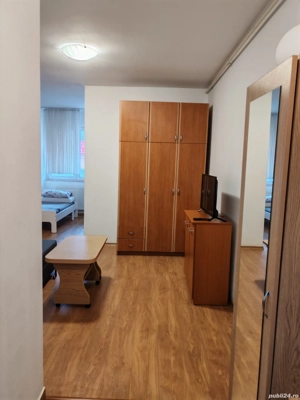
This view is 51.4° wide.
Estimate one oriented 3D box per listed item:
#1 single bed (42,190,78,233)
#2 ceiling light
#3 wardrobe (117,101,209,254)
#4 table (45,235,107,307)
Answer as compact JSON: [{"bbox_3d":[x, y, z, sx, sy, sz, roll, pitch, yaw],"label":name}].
[{"bbox_3d":[-2.269,0.189,6.924,0.955,0.670,1.910,2,7,0],"label":"single bed"},{"bbox_3d":[-0.736,-1.559,3.311,0.390,0.135,0.390,2,7,0],"label":"ceiling light"},{"bbox_3d":[0.181,-0.305,4.900,1.270,2.270,0.580,2,7,0],"label":"wardrobe"},{"bbox_3d":[-0.736,0.744,3.312,0.470,0.515,0.905,2,7,0],"label":"table"}]

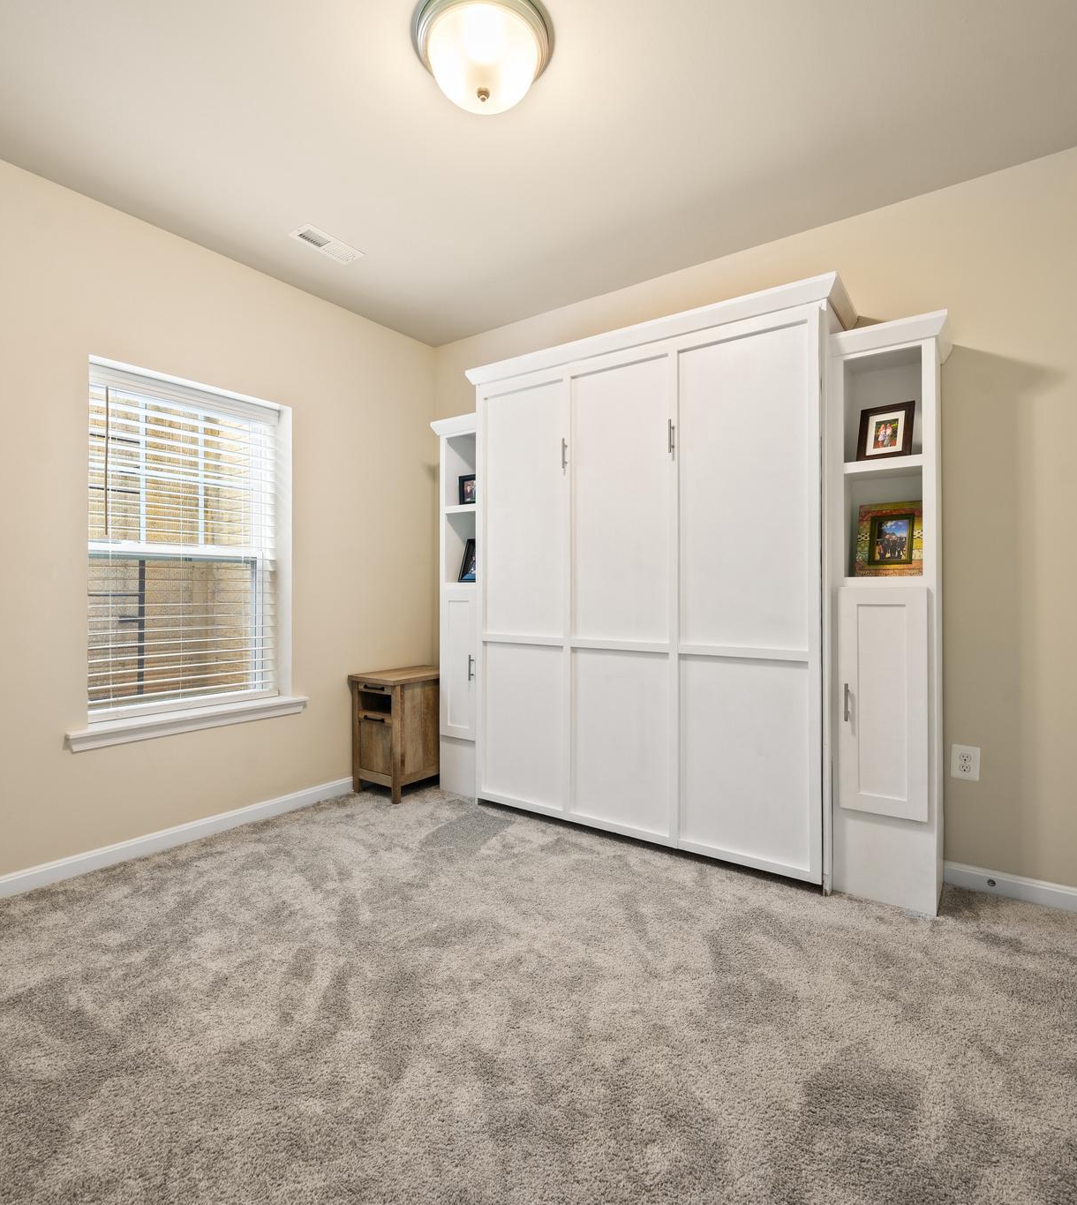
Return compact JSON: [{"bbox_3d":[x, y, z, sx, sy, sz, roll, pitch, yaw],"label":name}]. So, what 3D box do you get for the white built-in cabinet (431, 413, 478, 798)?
[{"bbox_3d":[-0.358,0.043,3.430,0.350,2.045,0.345,0,1,35],"label":"white built-in cabinet"}]

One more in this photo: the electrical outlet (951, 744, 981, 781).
[{"bbox_3d":[1.612,0.606,2.271,0.080,0.124,0.010,0,1,35],"label":"electrical outlet"}]

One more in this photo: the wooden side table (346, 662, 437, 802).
[{"bbox_3d":[-0.737,0.749,3.492,0.355,0.630,0.540,0,1,35],"label":"wooden side table"}]

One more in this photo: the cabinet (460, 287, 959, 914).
[{"bbox_3d":[0.570,-0.057,2.741,2.170,2.260,0.410,0,1,35],"label":"cabinet"}]

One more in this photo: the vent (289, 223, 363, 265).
[{"bbox_3d":[-0.931,-1.583,2.670,0.148,0.020,0.288,0,1,35],"label":"vent"}]

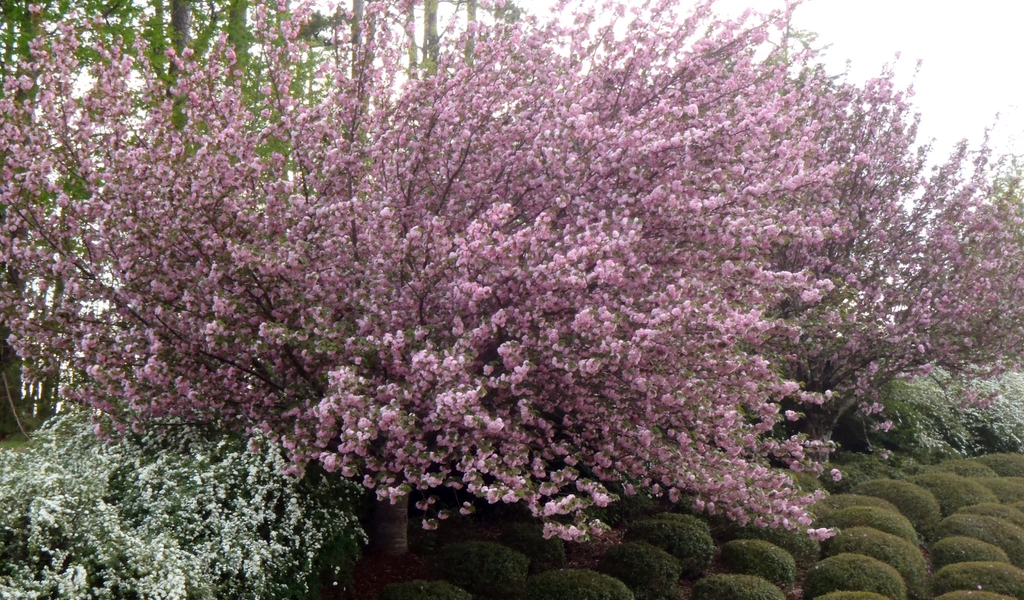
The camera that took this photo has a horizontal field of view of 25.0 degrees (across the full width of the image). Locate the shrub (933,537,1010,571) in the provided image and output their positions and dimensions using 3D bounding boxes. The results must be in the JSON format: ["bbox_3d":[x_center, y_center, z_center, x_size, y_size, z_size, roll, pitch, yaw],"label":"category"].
[{"bbox_3d":[3.988,2.257,20.070,0.696,0.383,0.696,0,1,0],"label":"shrub"}]

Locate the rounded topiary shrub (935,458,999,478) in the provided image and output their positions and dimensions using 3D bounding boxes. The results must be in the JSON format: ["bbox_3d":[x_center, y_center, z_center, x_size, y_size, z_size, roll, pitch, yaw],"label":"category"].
[{"bbox_3d":[4.720,1.874,24.120,0.753,0.414,0.753,0,1,0],"label":"rounded topiary shrub"}]

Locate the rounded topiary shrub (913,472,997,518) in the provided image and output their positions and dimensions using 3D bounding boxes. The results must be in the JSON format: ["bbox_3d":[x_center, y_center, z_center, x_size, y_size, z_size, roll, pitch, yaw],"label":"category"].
[{"bbox_3d":[4.379,1.961,22.860,0.882,0.485,0.882,0,1,0],"label":"rounded topiary shrub"}]

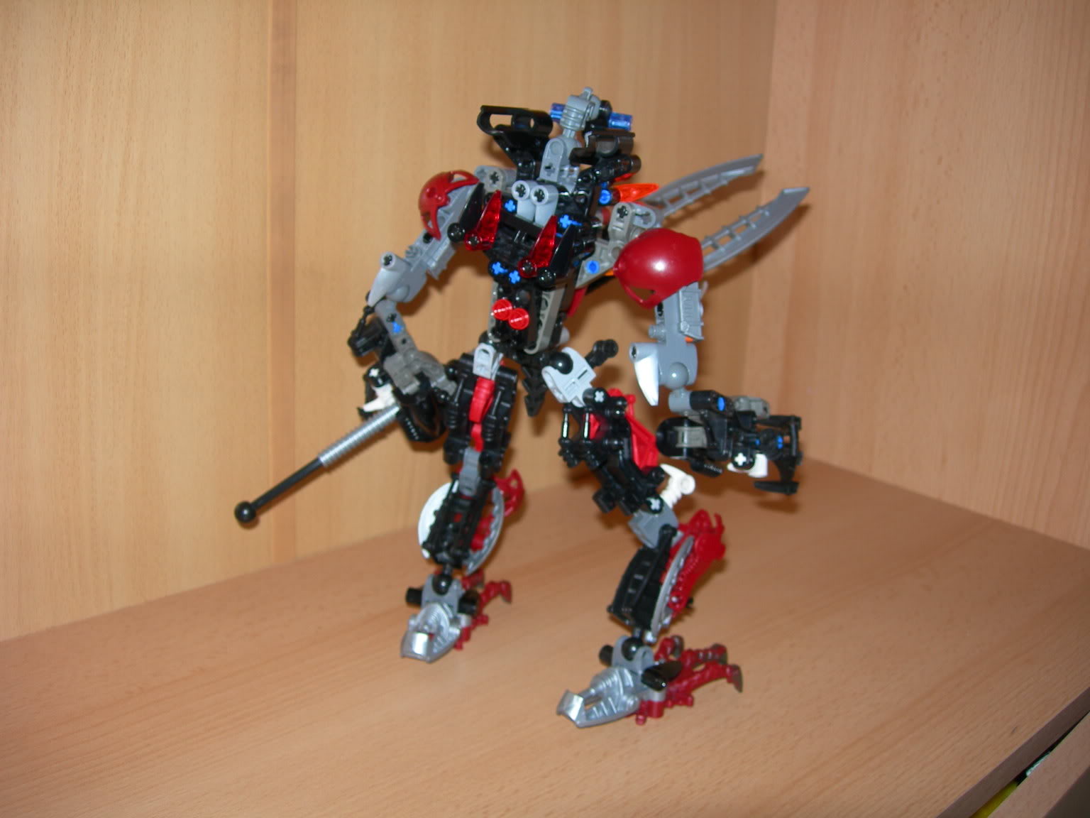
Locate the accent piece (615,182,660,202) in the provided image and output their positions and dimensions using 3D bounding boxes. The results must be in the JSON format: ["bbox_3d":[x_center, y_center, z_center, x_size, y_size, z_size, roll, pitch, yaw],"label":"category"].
[{"bbox_3d":[0.036,-0.086,0.475,0.024,0.009,0.008,-22,29,-38],"label":"accent piece"}]

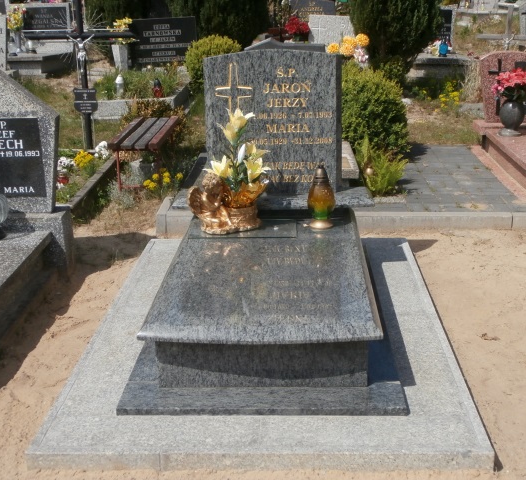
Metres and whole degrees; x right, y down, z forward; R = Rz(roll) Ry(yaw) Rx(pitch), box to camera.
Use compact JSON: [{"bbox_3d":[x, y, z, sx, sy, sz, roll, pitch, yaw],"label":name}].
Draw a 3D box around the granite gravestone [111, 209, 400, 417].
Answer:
[{"bbox_3d":[0.034,0.230,3.822,1.004,0.248,1.803,-1,16,3],"label":"granite gravestone"}]

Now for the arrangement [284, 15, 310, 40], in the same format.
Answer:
[{"bbox_3d":[0.529,-3.299,13.525,0.389,0.394,0.284,-1,16,3],"label":"arrangement"}]

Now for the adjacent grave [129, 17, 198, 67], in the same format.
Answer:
[{"bbox_3d":[-1.260,-2.531,11.136,0.841,0.611,0.099,-3,16,-5],"label":"adjacent grave"}]

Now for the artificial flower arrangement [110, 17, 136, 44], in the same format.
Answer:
[{"bbox_3d":[-1.763,-2.616,10.867,0.315,0.334,0.241,-1,16,3],"label":"artificial flower arrangement"}]

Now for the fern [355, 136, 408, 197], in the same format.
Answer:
[{"bbox_3d":[0.787,-0.494,5.774,0.344,0.364,0.344,-1,16,3],"label":"fern"}]

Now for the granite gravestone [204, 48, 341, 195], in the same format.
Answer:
[{"bbox_3d":[0.052,-0.621,4.563,0.695,0.758,0.099,-1,16,3],"label":"granite gravestone"}]

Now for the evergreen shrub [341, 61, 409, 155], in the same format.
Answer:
[{"bbox_3d":[0.810,-0.980,6.712,0.653,0.769,0.653,-1,16,3],"label":"evergreen shrub"}]

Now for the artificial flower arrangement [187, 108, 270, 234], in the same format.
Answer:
[{"bbox_3d":[-0.172,-0.349,4.319,0.409,0.607,0.241,-1,16,3],"label":"artificial flower arrangement"}]

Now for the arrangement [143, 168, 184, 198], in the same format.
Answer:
[{"bbox_3d":[-0.686,-0.389,5.991,0.277,0.211,0.213,-1,16,3],"label":"arrangement"}]

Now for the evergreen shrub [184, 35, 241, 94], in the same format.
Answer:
[{"bbox_3d":[-0.602,-2.094,10.597,0.684,0.802,0.684,-1,16,3],"label":"evergreen shrub"}]

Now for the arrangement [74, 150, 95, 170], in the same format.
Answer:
[{"bbox_3d":[-1.382,-0.611,6.728,0.172,0.165,0.156,-1,16,3],"label":"arrangement"}]

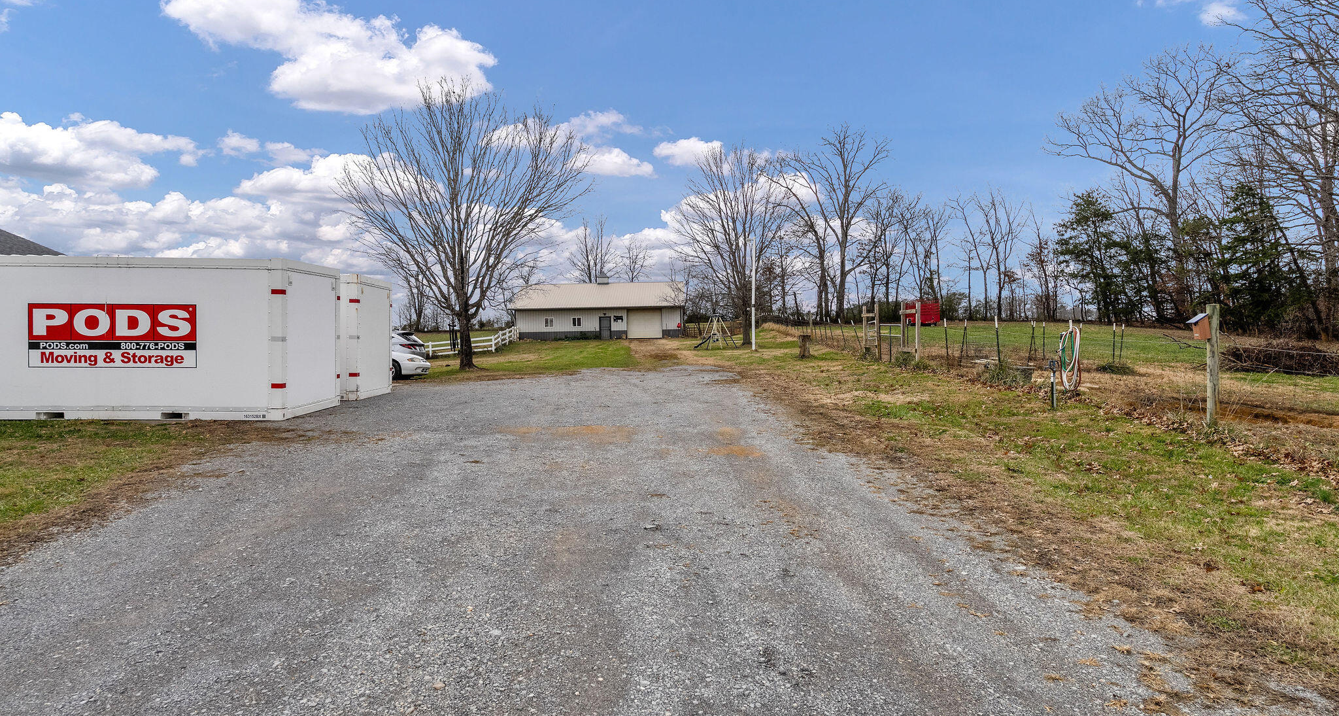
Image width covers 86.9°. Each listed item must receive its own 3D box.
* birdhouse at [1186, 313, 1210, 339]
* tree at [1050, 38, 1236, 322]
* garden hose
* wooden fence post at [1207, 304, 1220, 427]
[{"bbox_3d":[7.470,-0.450,9.980,0.240,0.400,0.180,0,1,0],"label":"birdhouse"},{"bbox_3d":[36.800,-13.500,55.000,12.800,21.400,12.400,0,1,0],"label":"tree"},{"bbox_3d":[8.280,0.000,14.600,0.400,1.340,0.280,0,1,0],"label":"garden hose"},{"bbox_3d":[7.700,0.080,10.000,0.150,1.740,0.150,0,1,0],"label":"wooden fence post"}]

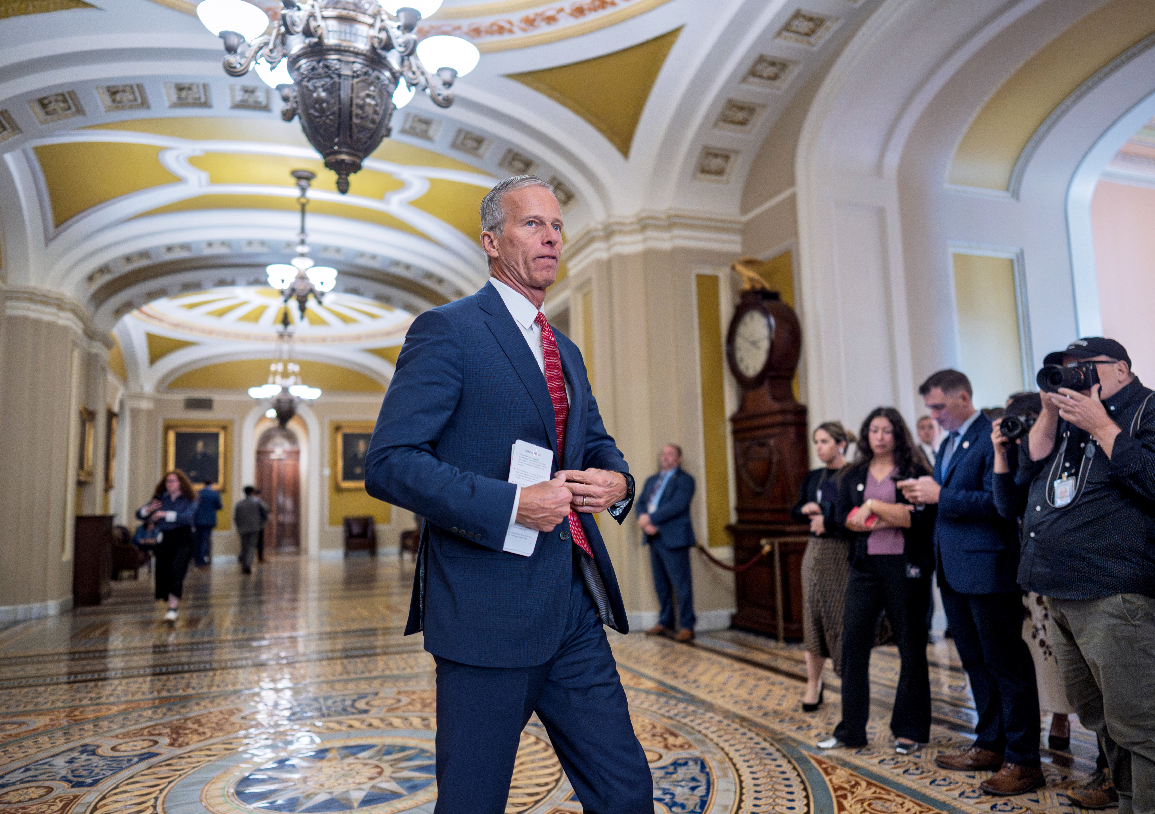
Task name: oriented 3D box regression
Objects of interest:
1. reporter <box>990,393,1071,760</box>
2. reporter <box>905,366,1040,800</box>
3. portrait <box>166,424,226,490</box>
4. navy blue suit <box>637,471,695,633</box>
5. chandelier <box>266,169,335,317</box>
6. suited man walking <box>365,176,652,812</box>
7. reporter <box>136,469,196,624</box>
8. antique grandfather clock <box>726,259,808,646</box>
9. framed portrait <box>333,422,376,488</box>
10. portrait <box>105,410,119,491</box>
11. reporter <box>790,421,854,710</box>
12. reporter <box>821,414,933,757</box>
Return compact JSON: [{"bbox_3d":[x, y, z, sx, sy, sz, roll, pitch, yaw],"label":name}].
[{"bbox_3d":[2.216,0.775,3.935,0.580,1.690,0.500,4,-9,-43],"label":"reporter"},{"bbox_3d":[1.665,0.713,3.600,0.500,1.770,0.540,-1,-7,-6],"label":"reporter"},{"bbox_3d":[-8.882,1.194,18.968,1.245,1.517,0.120,1,-7,-22],"label":"portrait"},{"bbox_3d":[0.823,1.295,7.486,0.380,1.465,0.520,5,-9,-44],"label":"navy blue suit"},{"bbox_3d":[-3.188,-1.890,9.465,0.820,1.771,0.820,1,-7,-21],"label":"chandelier"},{"bbox_3d":[-0.122,0.467,1.675,0.620,1.935,0.620,-7,-8,40],"label":"suited man walking"},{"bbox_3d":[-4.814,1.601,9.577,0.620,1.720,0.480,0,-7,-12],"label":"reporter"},{"bbox_3d":[1.747,0.329,7.424,0.450,3.394,0.854,1,-7,-22],"label":"antique grandfather clock"},{"bbox_3d":[-5.373,1.270,20.243,1.240,1.560,0.100,1,-7,-21],"label":"framed portrait"},{"bbox_3d":[-9.443,0.870,16.495,0.100,1.600,1.100,1,-7,-21],"label":"portrait"},{"bbox_3d":[1.516,0.919,4.879,0.500,1.663,0.400,-8,-9,44],"label":"reporter"},{"bbox_3d":[1.489,0.833,4.082,0.540,1.657,0.420,-5,-7,25],"label":"reporter"}]

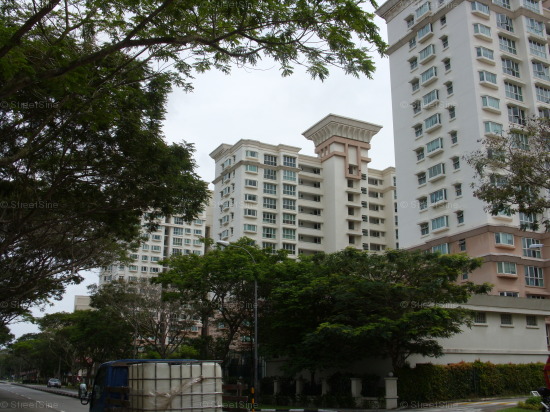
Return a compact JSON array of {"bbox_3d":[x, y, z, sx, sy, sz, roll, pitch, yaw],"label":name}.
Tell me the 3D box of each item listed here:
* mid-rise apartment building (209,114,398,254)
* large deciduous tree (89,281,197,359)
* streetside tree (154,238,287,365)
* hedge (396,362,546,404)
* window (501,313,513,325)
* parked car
[{"bbox_3d":[11.868,10.147,129.906,49.000,53.800,21.000,8,-17,-25],"label":"mid-rise apartment building"},{"bbox_3d":[-12.291,12.186,55.811,9.600,10.640,9.400,0,-16,0],"label":"large deciduous tree"},{"bbox_3d":[-3.900,8.090,44.290,9.300,11.400,9.000,0,-16,0],"label":"streetside tree"},{"bbox_3d":[12.247,10.903,37.452,12.400,2.150,1.200,8,-17,-25],"label":"hedge"},{"bbox_3d":[18.927,9.214,49.341,1.220,0.900,0.150,8,-18,-28],"label":"window"},{"bbox_3d":[-33.597,26.959,91.661,1.750,1.470,4.350,7,-18,-25],"label":"parked car"}]

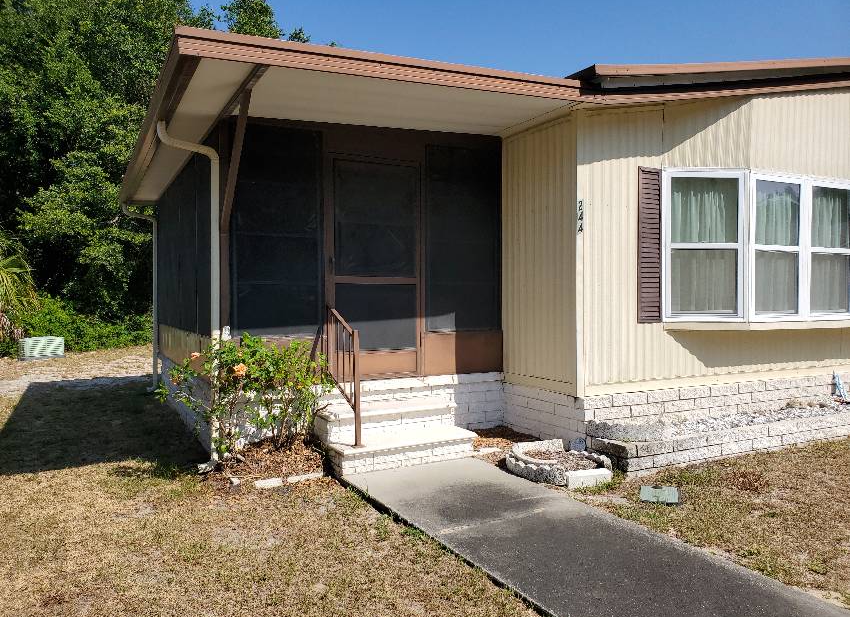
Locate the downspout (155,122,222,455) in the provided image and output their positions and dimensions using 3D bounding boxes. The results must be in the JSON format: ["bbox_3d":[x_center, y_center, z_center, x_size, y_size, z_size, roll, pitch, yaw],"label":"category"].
[{"bbox_3d":[-1.884,-0.116,5.092,0.495,2.722,0.091,0,1,-28],"label":"downspout"}]

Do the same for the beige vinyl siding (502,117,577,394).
[{"bbox_3d":[1.095,-0.475,6.136,0.061,2.505,1.121,0,1,-28],"label":"beige vinyl siding"}]

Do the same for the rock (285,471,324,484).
[{"bbox_3d":[-0.863,1.214,4.618,0.283,0.038,0.086,0,1,-28],"label":"rock"}]

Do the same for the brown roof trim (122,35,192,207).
[{"bbox_3d":[-2.987,-1.599,6.720,0.141,0.212,6.212,0,1,-28],"label":"brown roof trim"}]

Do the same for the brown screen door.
[{"bbox_3d":[-0.465,-0.341,5.942,0.955,2.015,0.051,0,1,-28],"label":"brown screen door"}]

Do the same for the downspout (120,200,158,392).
[{"bbox_3d":[-4.209,-0.156,9.426,0.495,2.727,0.091,0,1,-28],"label":"downspout"}]

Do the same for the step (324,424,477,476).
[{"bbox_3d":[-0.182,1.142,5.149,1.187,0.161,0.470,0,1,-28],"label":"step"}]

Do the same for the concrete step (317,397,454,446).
[{"bbox_3d":[-0.380,0.971,5.628,1.202,0.207,0.646,0,1,-28],"label":"concrete step"}]

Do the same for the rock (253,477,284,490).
[{"bbox_3d":[-1.077,1.215,4.452,0.202,0.045,0.106,0,1,-28],"label":"rock"}]

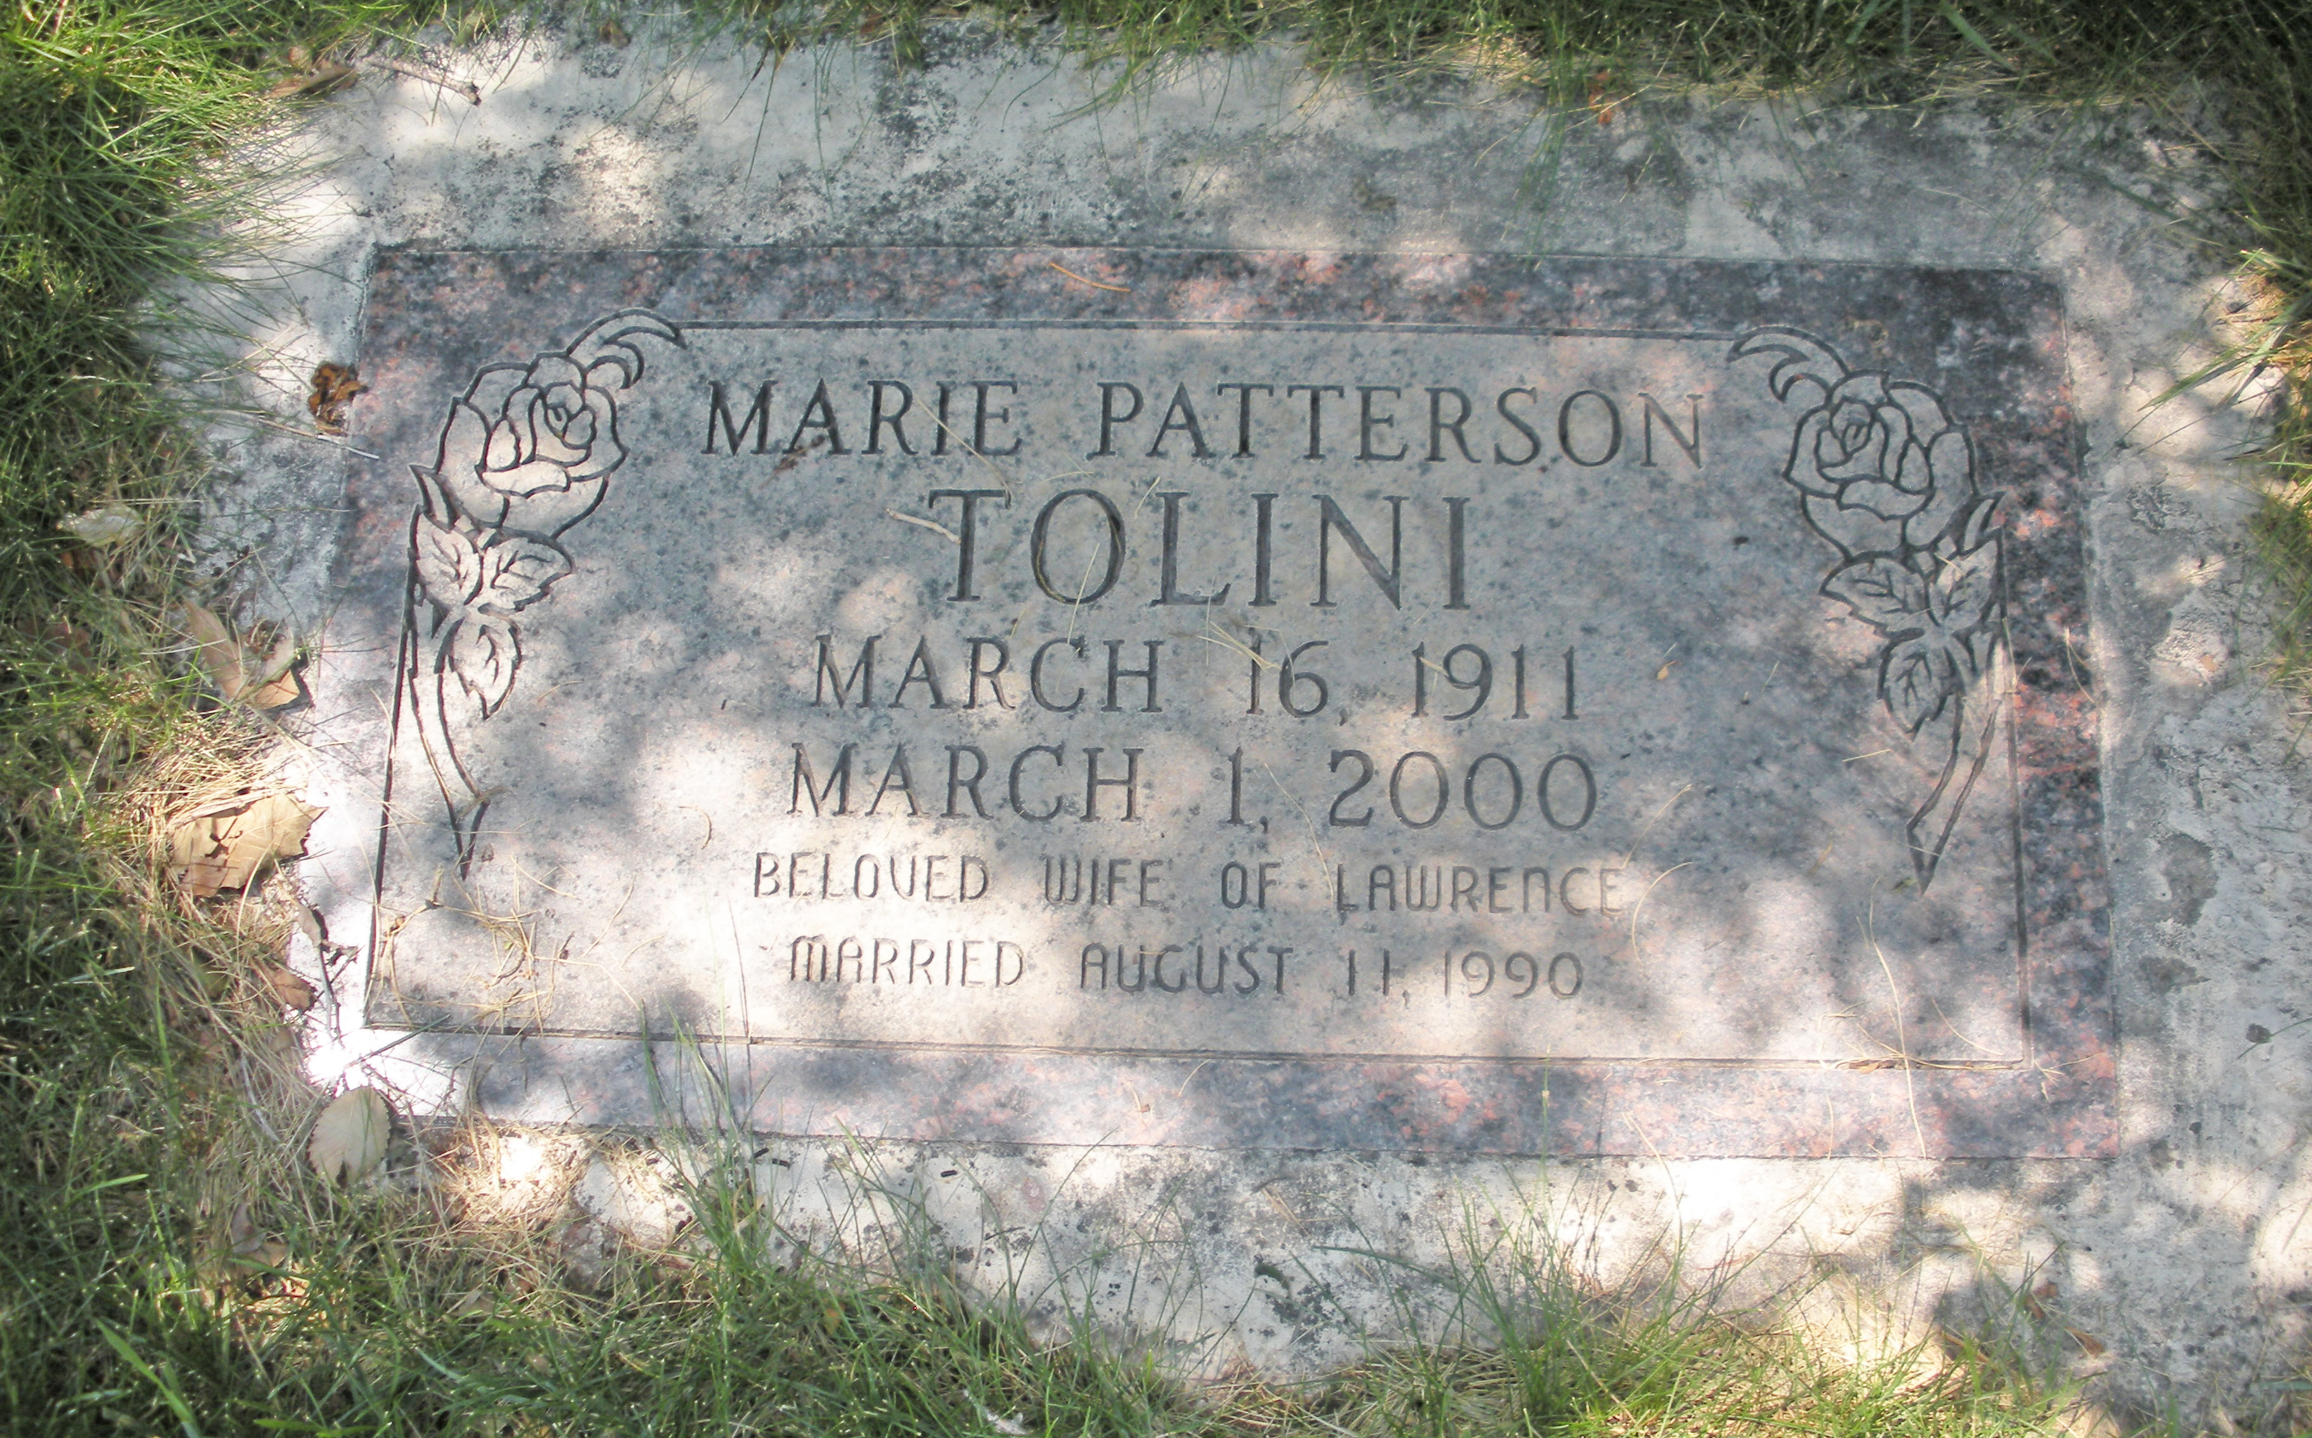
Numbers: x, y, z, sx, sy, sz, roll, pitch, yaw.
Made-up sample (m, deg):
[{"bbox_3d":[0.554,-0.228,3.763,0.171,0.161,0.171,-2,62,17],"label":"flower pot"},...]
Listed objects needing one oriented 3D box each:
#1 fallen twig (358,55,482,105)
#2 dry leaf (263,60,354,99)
[{"bbox_3d":[-0.270,-0.236,0.860,0.047,0.006,0.009,18,78,5],"label":"fallen twig"},{"bbox_3d":[-0.310,-0.234,0.857,0.032,0.012,0.013,-4,77,0],"label":"dry leaf"}]

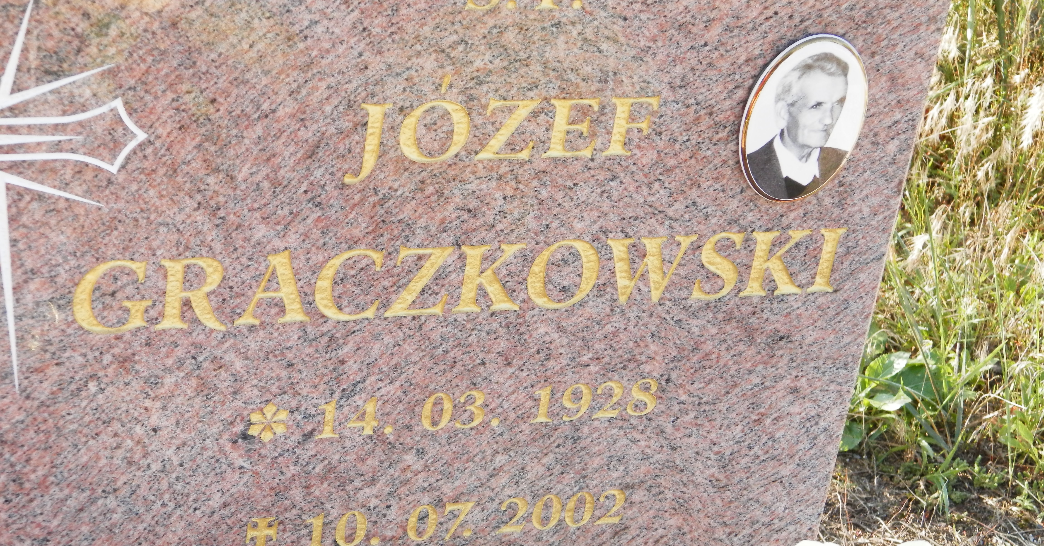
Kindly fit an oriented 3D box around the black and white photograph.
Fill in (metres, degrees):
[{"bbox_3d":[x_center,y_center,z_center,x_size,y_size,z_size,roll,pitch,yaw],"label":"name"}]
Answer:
[{"bbox_3d":[0.182,-0.099,1.593,0.090,0.120,0.011,-3,31,-22],"label":"black and white photograph"}]

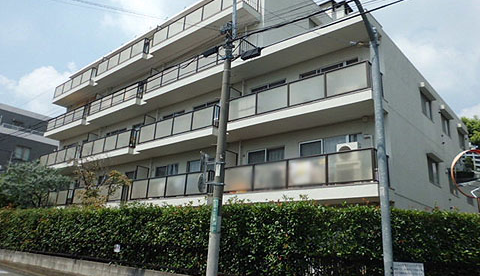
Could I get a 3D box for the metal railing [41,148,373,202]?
[{"bbox_3d":[-4.920,2.876,18.096,24.149,1.321,1.255,-11,-22,40],"label":"metal railing"}]

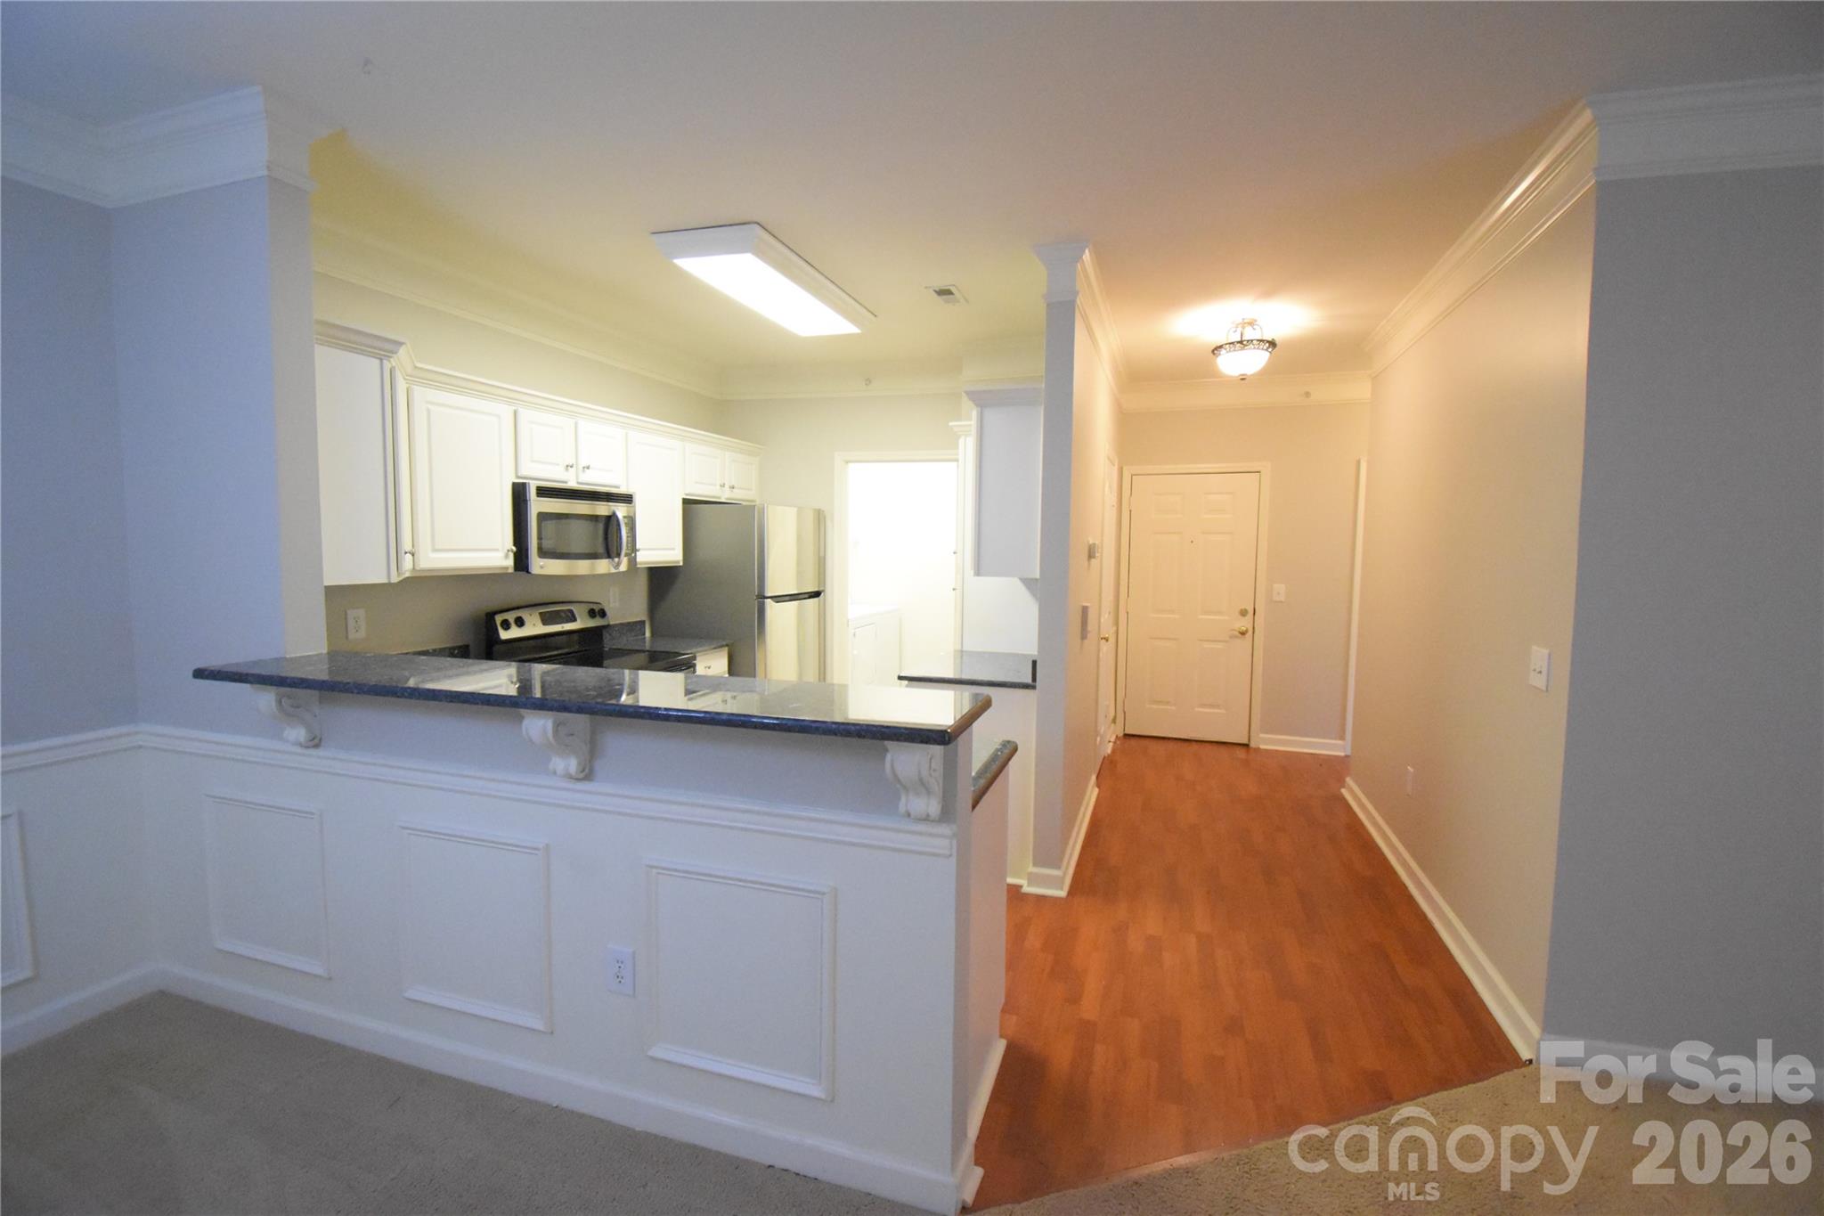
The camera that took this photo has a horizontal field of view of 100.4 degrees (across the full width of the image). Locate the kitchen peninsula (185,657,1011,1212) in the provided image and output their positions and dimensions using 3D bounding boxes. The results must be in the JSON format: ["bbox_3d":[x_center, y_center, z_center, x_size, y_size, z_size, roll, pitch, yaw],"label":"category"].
[{"bbox_3d":[-0.811,0.747,2.193,2.141,1.140,0.869,2,5,18],"label":"kitchen peninsula"}]

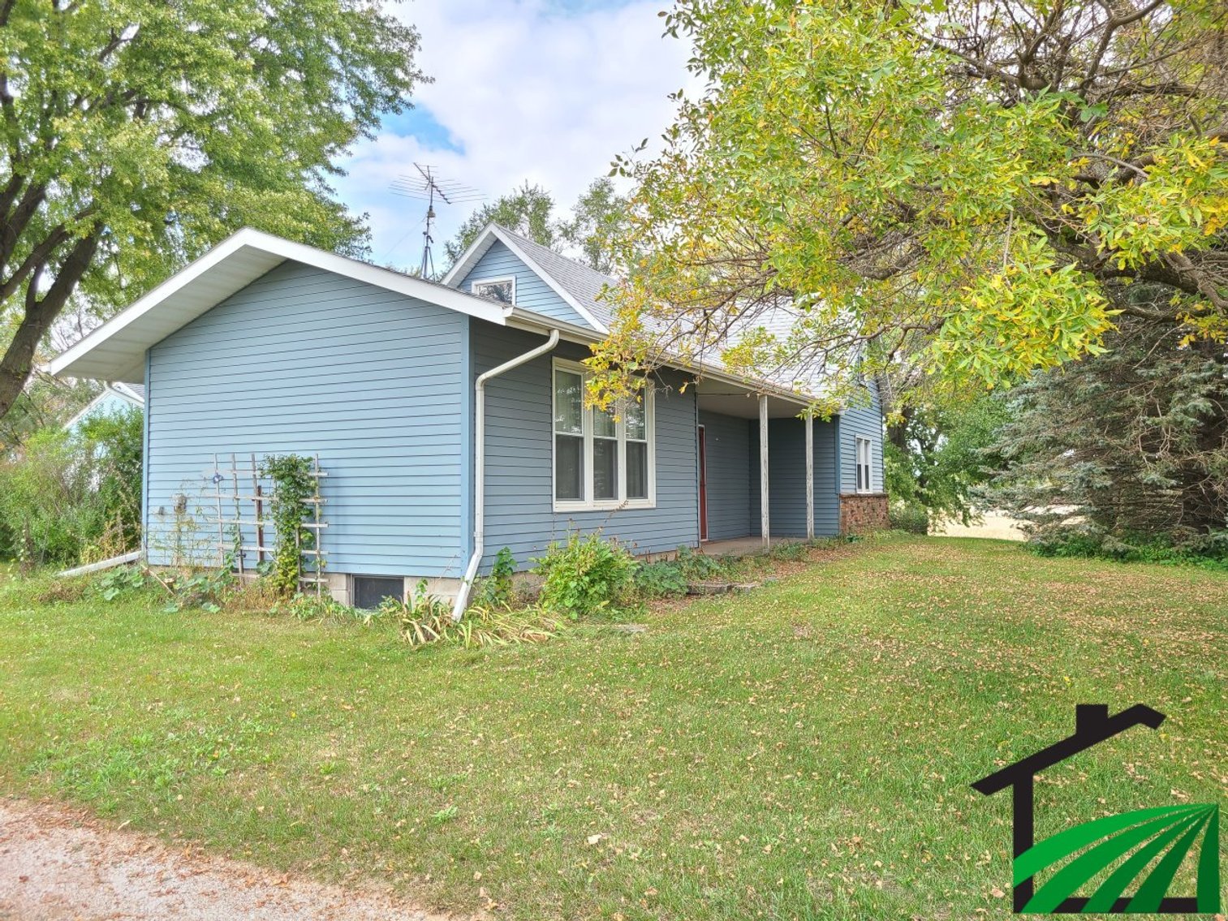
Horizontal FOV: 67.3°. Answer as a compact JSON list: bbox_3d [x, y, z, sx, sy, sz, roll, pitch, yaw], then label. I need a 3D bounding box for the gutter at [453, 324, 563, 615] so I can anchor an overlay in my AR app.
[{"bbox_3d":[-1.042,0.133,8.844,0.947,2.765,0.503,-1,-2,28],"label":"gutter"}]

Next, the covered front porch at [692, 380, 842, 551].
[{"bbox_3d":[2.445,0.280,16.544,1.802,2.472,5.070,-1,-2,28],"label":"covered front porch"}]

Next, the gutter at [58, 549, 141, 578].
[{"bbox_3d":[-6.662,1.373,11.971,1.893,0.090,0.090,-13,-8,27],"label":"gutter"}]

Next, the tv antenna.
[{"bbox_3d":[-3.857,-5.133,20.100,2.250,2.450,2.500,-1,-2,7],"label":"tv antenna"}]

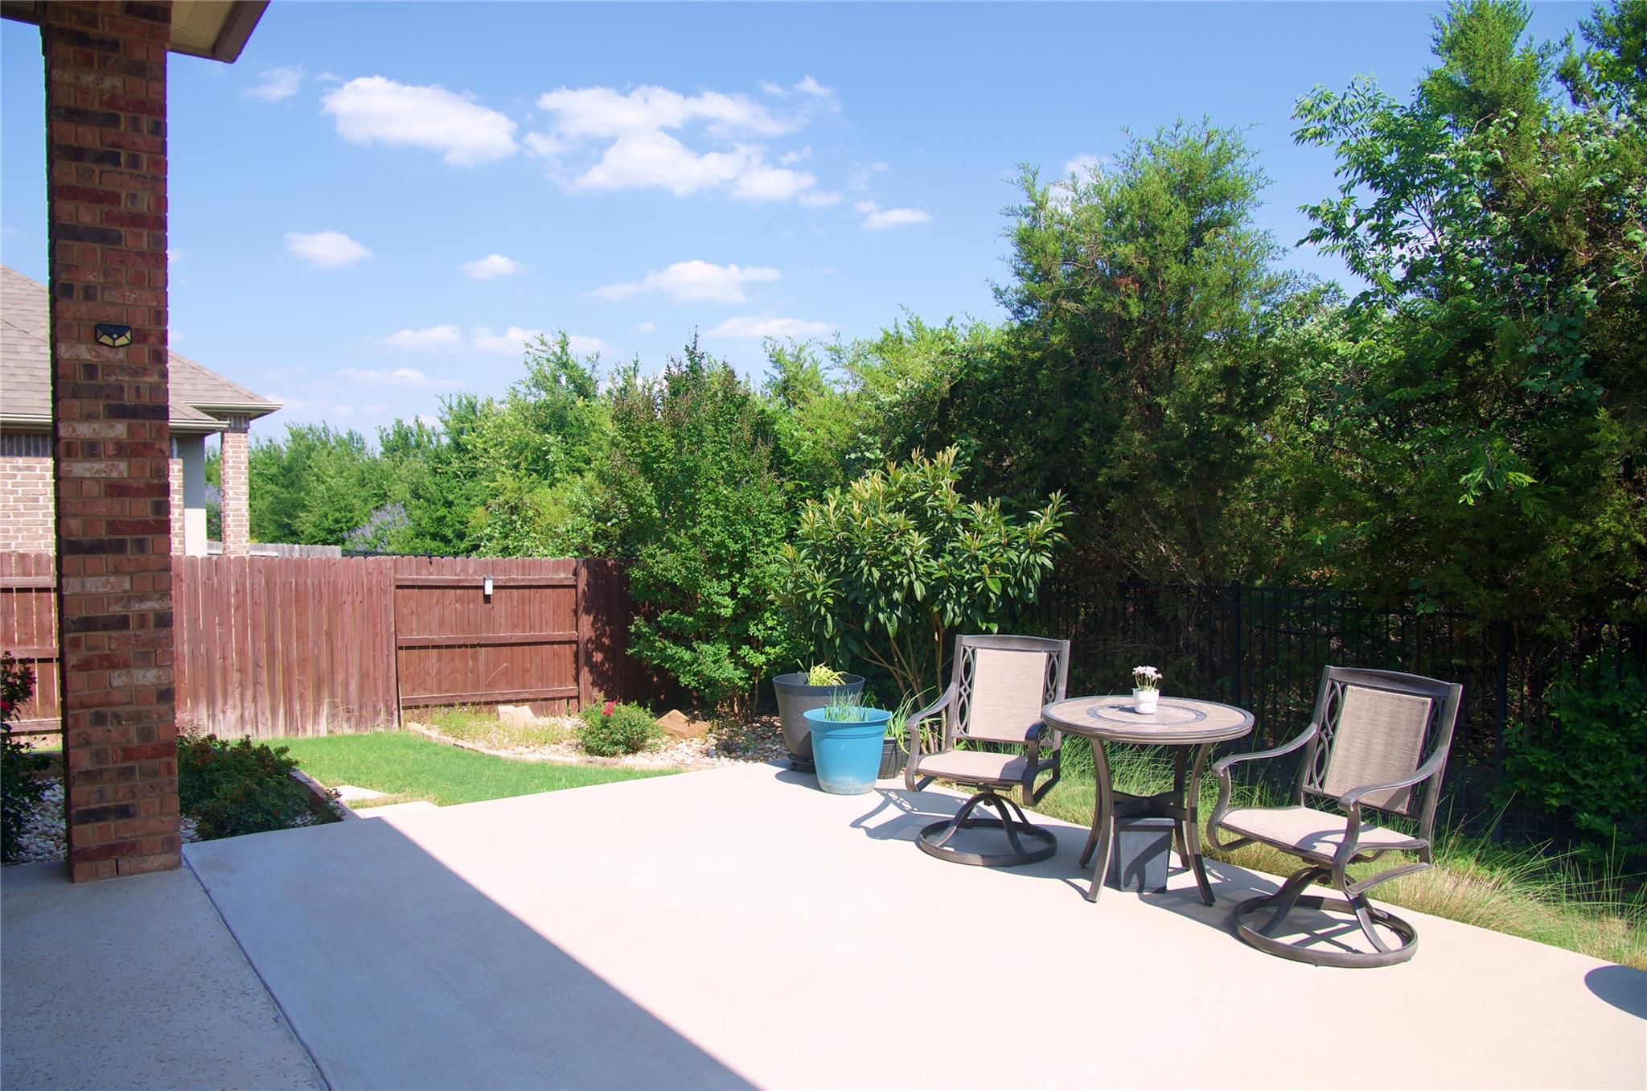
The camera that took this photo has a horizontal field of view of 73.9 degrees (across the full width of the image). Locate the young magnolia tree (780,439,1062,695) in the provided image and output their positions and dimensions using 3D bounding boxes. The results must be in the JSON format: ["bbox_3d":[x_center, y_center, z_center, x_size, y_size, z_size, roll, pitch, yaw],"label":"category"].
[{"bbox_3d":[0.684,0.393,7.304,1.880,2.096,1.800,-1,1,0],"label":"young magnolia tree"}]

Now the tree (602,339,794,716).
[{"bbox_3d":[-1.258,-0.176,11.100,1.930,3.829,1.850,-1,1,0],"label":"tree"}]

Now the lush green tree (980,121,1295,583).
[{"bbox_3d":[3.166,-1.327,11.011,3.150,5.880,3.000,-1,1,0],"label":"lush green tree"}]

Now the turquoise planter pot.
[{"bbox_3d":[0.145,1.213,6.383,0.512,0.432,0.512,-1,1,0],"label":"turquoise planter pot"}]

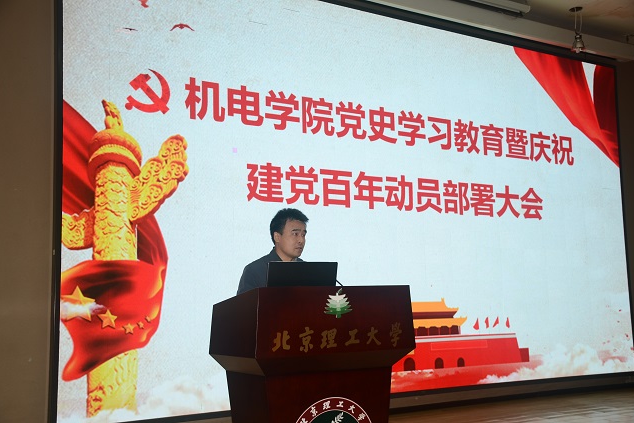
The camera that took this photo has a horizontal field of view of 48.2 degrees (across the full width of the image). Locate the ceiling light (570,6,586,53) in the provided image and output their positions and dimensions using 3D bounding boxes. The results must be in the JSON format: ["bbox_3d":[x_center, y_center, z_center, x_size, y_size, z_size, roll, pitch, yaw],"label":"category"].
[{"bbox_3d":[2.593,-1.799,7.050,0.130,0.430,0.130,-4,-7,29],"label":"ceiling light"}]

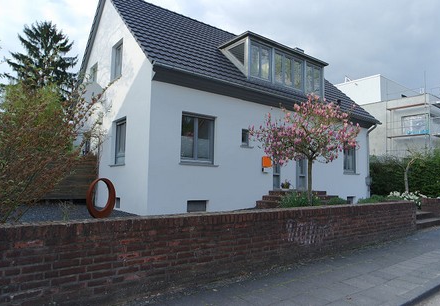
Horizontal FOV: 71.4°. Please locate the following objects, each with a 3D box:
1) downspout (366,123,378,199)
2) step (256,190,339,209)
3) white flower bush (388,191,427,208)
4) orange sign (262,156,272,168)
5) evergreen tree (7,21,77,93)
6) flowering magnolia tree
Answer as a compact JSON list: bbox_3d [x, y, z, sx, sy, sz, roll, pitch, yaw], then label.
[{"bbox_3d":[7.420,0.483,14.787,0.150,3.712,0.520,5,-6,-38],"label":"downspout"},{"bbox_3d":[3.008,1.639,10.687,3.420,0.556,1.410,5,-6,-38],"label":"step"},{"bbox_3d":[5.506,1.447,8.993,0.750,0.520,0.900,5,-6,-38],"label":"white flower bush"},{"bbox_3d":[1.617,0.315,10.545,0.426,0.398,0.080,5,-6,-38],"label":"orange sign"},{"bbox_3d":[-12.224,-3.295,20.673,5.500,11.593,5.500,5,-6,-38],"label":"evergreen tree"},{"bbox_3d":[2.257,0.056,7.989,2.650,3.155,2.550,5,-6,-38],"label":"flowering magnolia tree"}]

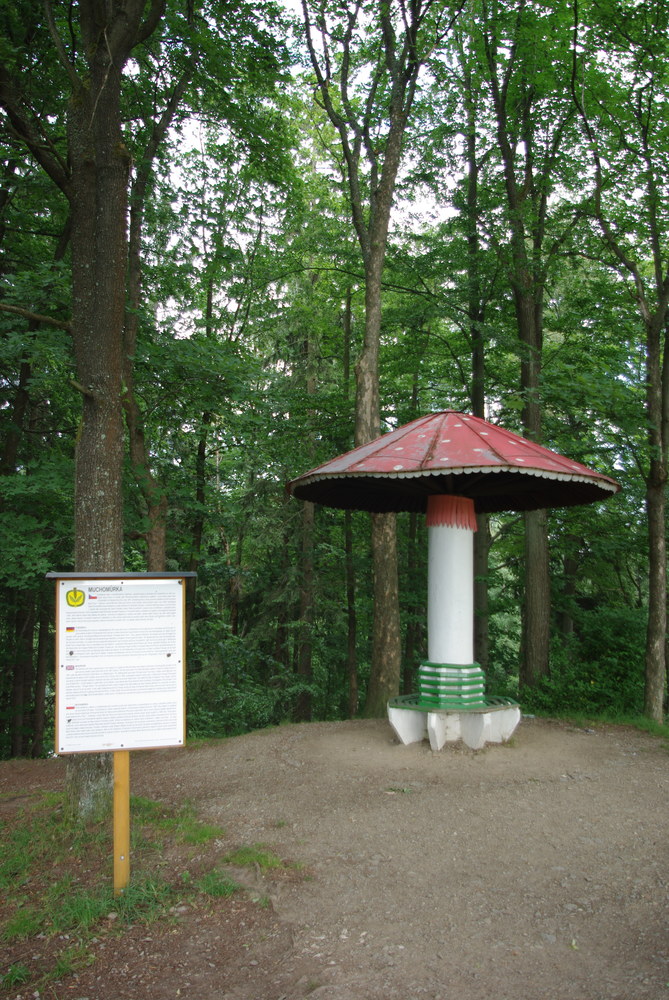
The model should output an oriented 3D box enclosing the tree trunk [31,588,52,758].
[{"bbox_3d":[-5.174,3.035,13.247,0.190,2.926,0.190,0,-6,0],"label":"tree trunk"}]

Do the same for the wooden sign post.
[{"bbox_3d":[-1.096,1.213,3.980,0.770,1.649,0.220,1,-6,-12],"label":"wooden sign post"}]

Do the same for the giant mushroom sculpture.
[{"bbox_3d":[1.343,0.820,8.562,3.811,3.729,3.811,0,-6,0],"label":"giant mushroom sculpture"}]

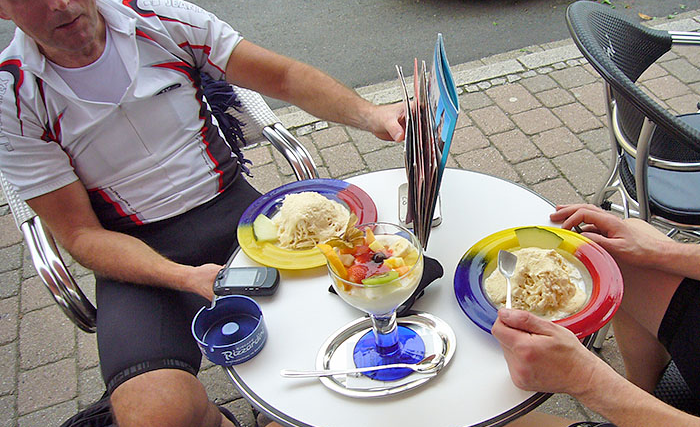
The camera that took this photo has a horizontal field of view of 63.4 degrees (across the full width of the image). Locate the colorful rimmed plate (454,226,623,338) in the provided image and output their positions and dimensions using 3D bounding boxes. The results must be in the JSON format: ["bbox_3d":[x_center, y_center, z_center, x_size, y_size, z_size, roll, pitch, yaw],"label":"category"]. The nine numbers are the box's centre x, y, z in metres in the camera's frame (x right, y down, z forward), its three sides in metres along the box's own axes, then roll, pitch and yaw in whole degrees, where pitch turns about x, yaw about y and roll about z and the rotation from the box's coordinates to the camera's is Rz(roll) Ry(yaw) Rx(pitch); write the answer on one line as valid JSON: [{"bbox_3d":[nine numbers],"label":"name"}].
[{"bbox_3d":[0.273,0.107,0.831,0.234,0.030,0.234,-7,37,6],"label":"colorful rimmed plate"}]

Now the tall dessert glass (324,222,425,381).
[{"bbox_3d":[0.042,0.118,0.718,0.115,0.180,0.115,-11,37,0],"label":"tall dessert glass"}]

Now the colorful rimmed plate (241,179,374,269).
[{"bbox_3d":[-0.075,0.020,0.988,0.244,0.030,0.244,-7,37,6],"label":"colorful rimmed plate"}]

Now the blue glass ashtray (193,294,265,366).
[{"bbox_3d":[-0.174,0.172,0.833,0.101,0.042,0.101,-11,37,0],"label":"blue glass ashtray"}]

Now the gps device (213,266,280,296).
[{"bbox_3d":[-0.172,0.115,0.947,0.107,0.030,0.056,-2,38,14],"label":"gps device"}]

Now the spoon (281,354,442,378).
[{"bbox_3d":[0.015,0.203,0.746,0.212,0.020,0.030,-5,37,2],"label":"spoon"}]

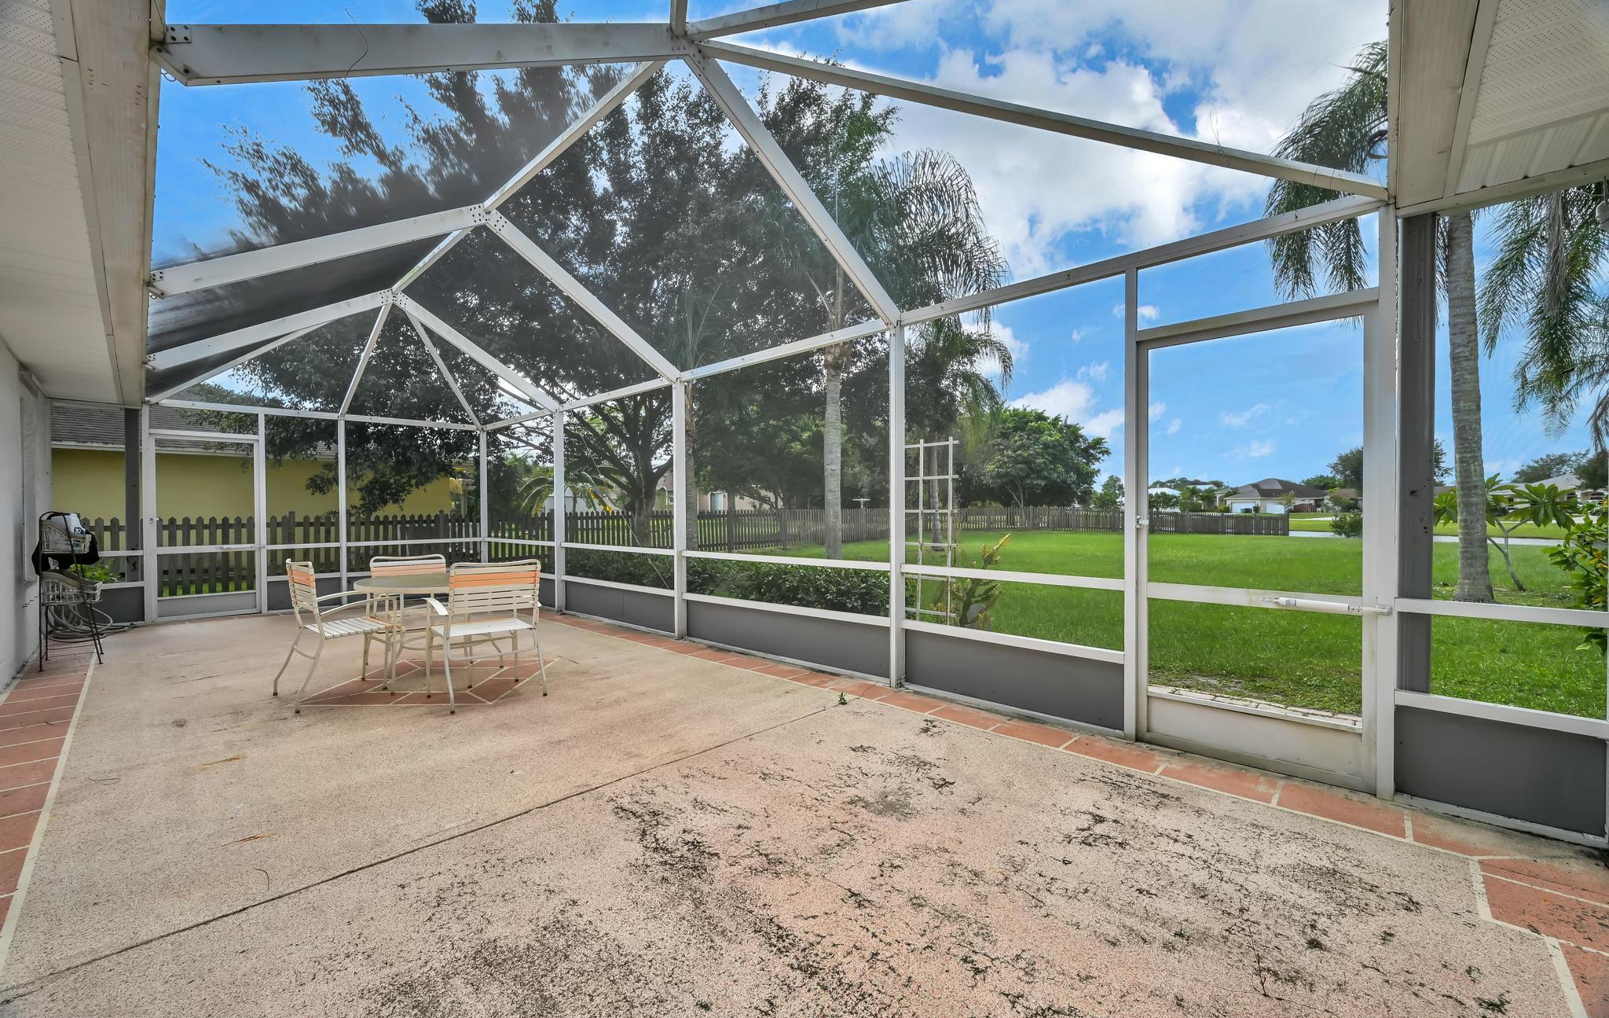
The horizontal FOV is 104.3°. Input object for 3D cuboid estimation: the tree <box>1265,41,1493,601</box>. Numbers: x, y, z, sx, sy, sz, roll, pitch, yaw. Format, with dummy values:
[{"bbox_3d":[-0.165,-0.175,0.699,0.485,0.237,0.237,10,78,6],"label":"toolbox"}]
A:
[{"bbox_3d":[9.050,-2.750,8.640,5.000,8.000,5.000,0,0,-44],"label":"tree"}]

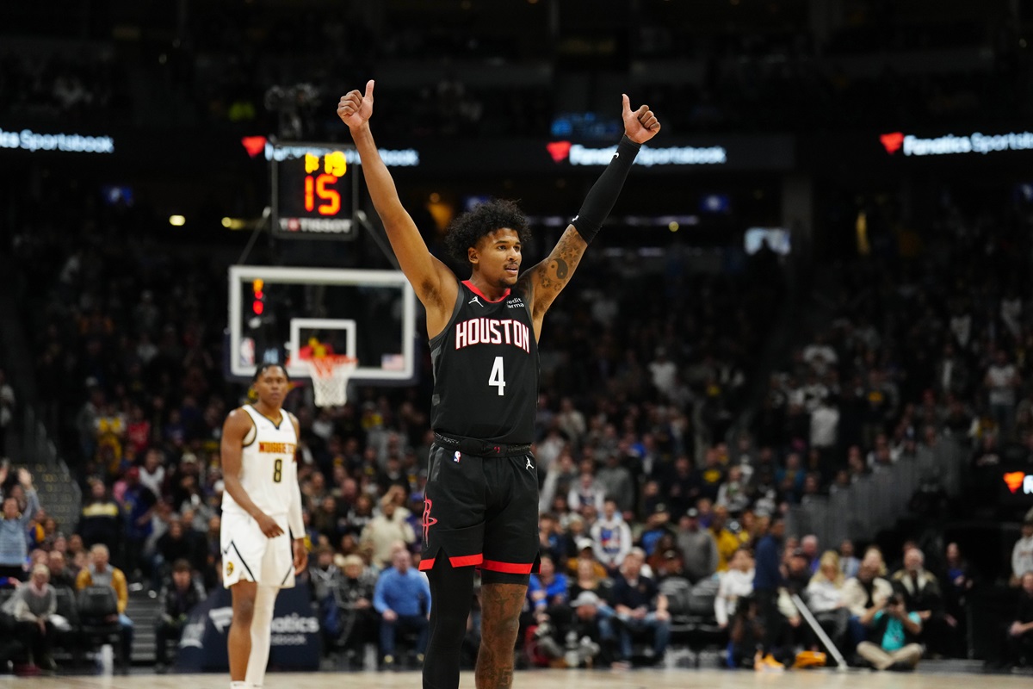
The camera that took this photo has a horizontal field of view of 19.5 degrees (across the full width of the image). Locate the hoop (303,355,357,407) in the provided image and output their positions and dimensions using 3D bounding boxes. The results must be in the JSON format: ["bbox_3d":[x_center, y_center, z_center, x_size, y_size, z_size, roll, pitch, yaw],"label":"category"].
[{"bbox_3d":[-1.806,0.355,29.200,0.500,0.500,0.550,0,-5,0],"label":"hoop"}]

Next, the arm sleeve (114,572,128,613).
[{"bbox_3d":[-4.438,2.786,33.800,0.150,0.460,0.210,1,-5,-12],"label":"arm sleeve"}]

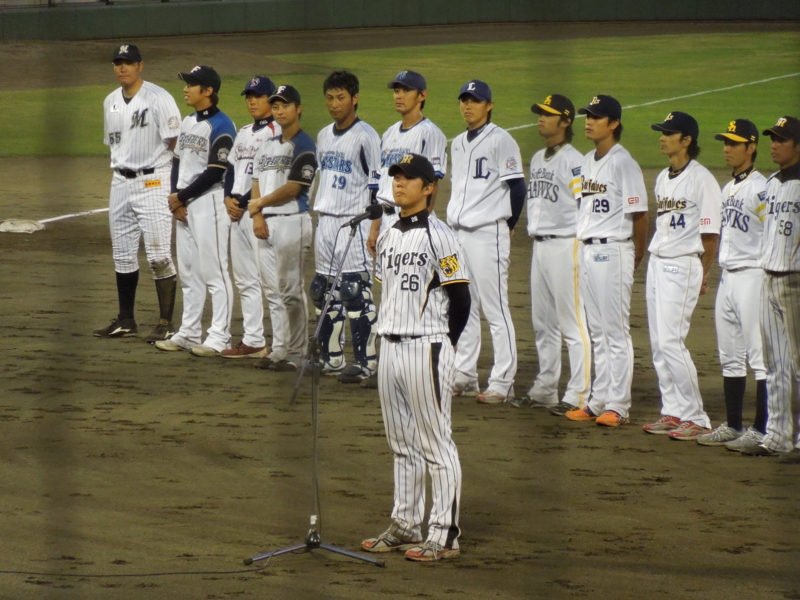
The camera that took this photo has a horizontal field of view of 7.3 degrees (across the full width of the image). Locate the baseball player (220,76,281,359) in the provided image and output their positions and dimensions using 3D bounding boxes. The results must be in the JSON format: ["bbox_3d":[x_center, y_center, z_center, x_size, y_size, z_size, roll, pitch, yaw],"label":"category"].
[{"bbox_3d":[-0.941,-0.530,39.900,0.380,1.787,0.520,-4,6,-44],"label":"baseball player"}]

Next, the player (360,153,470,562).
[{"bbox_3d":[0.076,0.247,28.971,0.380,1.852,0.510,-3,5,-38],"label":"player"}]

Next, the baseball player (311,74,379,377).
[{"bbox_3d":[-0.336,-0.472,38.543,0.490,1.868,0.360,3,5,35],"label":"baseball player"}]

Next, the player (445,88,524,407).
[{"bbox_3d":[0.505,-0.354,36.476,0.380,1.850,0.520,-4,6,-44],"label":"player"}]

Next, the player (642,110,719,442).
[{"bbox_3d":[1.567,-0.154,34.801,0.390,1.788,0.490,-3,5,-32],"label":"player"}]

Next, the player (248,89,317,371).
[{"bbox_3d":[-0.739,-0.472,39.337,0.400,1.760,0.500,-4,6,-45],"label":"player"}]

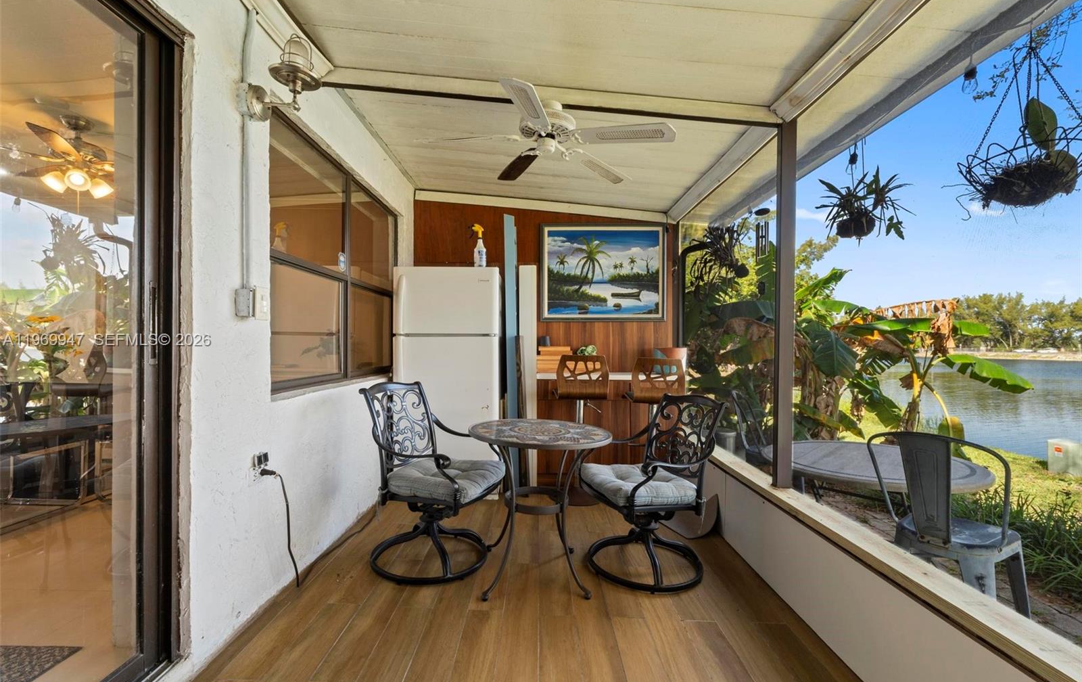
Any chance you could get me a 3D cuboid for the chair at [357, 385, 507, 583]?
[{"bbox_3d":[-0.572,0.693,2.424,0.620,0.920,0.610,0,-1,17],"label":"chair"}]

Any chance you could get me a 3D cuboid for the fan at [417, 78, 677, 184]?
[{"bbox_3d":[0.040,-1.132,2.451,1.280,0.300,1.280,0,-1,0],"label":"fan"}]

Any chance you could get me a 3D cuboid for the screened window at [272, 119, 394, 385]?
[{"bbox_3d":[-1.180,-0.384,2.764,0.080,1.245,1.820,0,-1,0],"label":"screened window"}]

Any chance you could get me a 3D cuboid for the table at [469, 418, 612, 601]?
[{"bbox_3d":[-0.010,0.794,2.218,0.705,0.715,0.705,0,-1,0],"label":"table"}]

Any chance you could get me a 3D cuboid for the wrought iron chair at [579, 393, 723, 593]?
[{"bbox_3d":[0.550,0.697,2.356,0.620,0.910,0.610,0,-1,-18],"label":"wrought iron chair"}]

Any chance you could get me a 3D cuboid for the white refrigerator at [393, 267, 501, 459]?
[{"bbox_3d":[-0.680,0.319,3.597,0.765,1.690,0.730,0,-1,0],"label":"white refrigerator"}]

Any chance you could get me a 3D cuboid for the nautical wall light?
[{"bbox_3d":[-0.940,-0.974,1.684,0.265,0.330,0.200,0,-1,0],"label":"nautical wall light"}]

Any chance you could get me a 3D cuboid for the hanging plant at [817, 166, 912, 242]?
[{"bbox_3d":[1.690,-0.718,2.367,0.490,0.390,0.450,0,-1,0],"label":"hanging plant"}]

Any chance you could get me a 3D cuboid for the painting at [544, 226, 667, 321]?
[{"bbox_3d":[0.546,-0.602,3.966,1.090,0.838,0.040,0,-1,0],"label":"painting"}]

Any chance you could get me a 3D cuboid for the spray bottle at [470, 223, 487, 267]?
[{"bbox_3d":[-0.458,-0.689,3.287,0.130,0.315,0.090,0,-1,0],"label":"spray bottle"}]

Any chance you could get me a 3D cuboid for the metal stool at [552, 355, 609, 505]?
[{"bbox_3d":[0.293,0.631,3.334,0.390,1.060,0.430,0,-1,0],"label":"metal stool"}]

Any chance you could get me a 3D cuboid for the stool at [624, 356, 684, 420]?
[{"bbox_3d":[0.820,0.641,3.264,0.390,1.040,0.430,0,-1,0],"label":"stool"}]

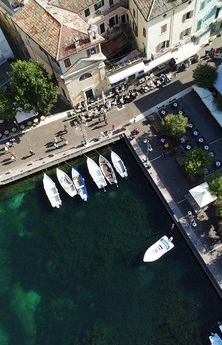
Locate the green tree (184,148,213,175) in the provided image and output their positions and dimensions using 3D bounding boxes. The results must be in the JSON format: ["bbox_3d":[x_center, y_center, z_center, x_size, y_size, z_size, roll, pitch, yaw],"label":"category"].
[{"bbox_3d":[12.054,-1.222,40.919,3.760,5.000,3.760,-2,65,4],"label":"green tree"}]

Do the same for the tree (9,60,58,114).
[{"bbox_3d":[-13.349,-14.354,51.951,8.400,9.800,8.400,-2,66,5],"label":"tree"}]

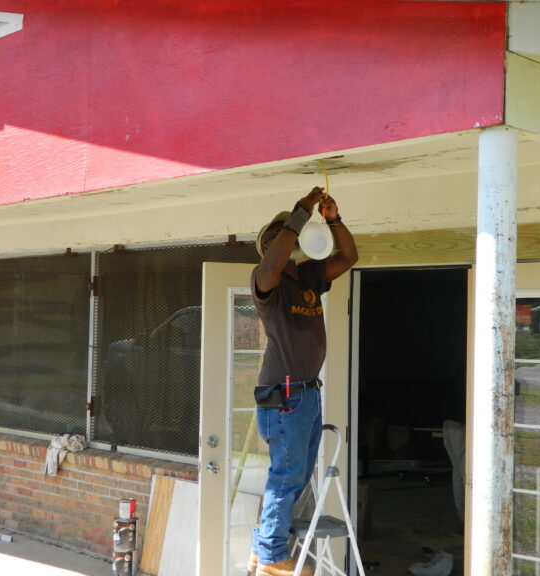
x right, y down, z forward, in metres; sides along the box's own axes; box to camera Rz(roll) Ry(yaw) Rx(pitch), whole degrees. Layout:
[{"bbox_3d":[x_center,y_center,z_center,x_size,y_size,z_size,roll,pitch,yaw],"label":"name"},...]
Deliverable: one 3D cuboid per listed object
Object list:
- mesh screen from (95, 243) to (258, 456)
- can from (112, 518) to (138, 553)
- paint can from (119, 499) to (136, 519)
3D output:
[{"bbox_3d":[-0.667,0.416,7.161,0.040,1.437,1.840,3,-3,-44],"label":"mesh screen"},{"bbox_3d":[-0.953,1.625,6.896,0.166,0.193,0.166,0,-2,22],"label":"can"},{"bbox_3d":[-0.938,1.464,6.902,0.107,0.123,0.107,1,-2,0],"label":"paint can"}]

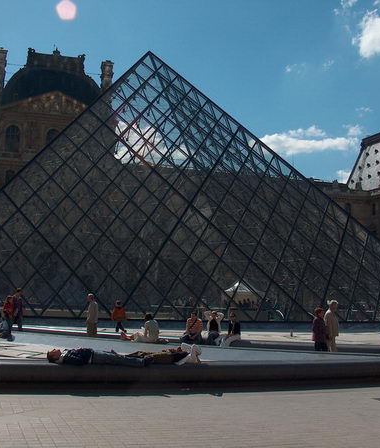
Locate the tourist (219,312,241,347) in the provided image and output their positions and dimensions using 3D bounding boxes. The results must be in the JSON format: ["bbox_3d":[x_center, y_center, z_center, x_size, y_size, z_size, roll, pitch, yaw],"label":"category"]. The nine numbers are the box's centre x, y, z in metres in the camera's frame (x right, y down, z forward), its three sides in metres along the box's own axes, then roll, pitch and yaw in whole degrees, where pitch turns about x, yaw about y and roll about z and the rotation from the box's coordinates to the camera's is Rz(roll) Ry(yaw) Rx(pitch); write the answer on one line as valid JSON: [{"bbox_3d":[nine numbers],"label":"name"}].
[{"bbox_3d":[1.149,3.220,18.629,0.520,1.280,0.800,-3,-8,33],"label":"tourist"}]

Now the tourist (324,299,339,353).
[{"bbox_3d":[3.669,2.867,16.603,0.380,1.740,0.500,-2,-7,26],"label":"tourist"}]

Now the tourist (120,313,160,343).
[{"bbox_3d":[-1.345,2.813,17.400,1.020,0.800,0.500,-1,-7,25],"label":"tourist"}]

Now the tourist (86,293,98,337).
[{"bbox_3d":[-3.000,2.997,19.705,0.400,1.720,0.500,-1,-7,21],"label":"tourist"}]

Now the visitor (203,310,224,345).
[{"bbox_3d":[0.706,3.229,18.828,0.640,1.300,0.750,0,-7,14],"label":"visitor"}]

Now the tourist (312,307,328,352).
[{"bbox_3d":[3.373,2.962,16.611,0.360,1.600,0.480,-2,-7,26],"label":"tourist"}]

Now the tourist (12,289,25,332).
[{"bbox_3d":[-5.583,2.983,20.903,0.420,1.740,0.500,-2,-7,26],"label":"tourist"}]

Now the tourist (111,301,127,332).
[{"bbox_3d":[-3.268,4.219,29.117,0.550,1.480,0.450,5,-8,-30],"label":"tourist"}]

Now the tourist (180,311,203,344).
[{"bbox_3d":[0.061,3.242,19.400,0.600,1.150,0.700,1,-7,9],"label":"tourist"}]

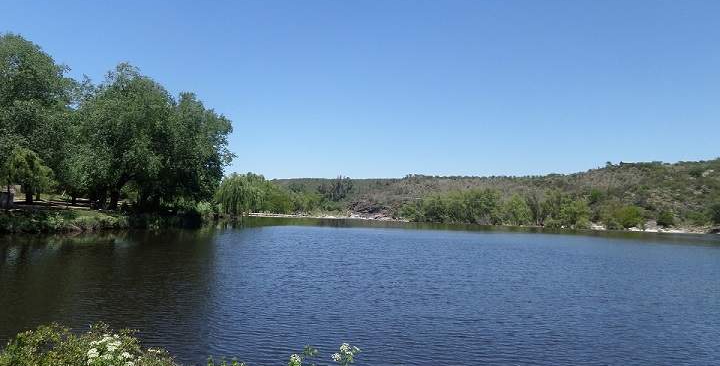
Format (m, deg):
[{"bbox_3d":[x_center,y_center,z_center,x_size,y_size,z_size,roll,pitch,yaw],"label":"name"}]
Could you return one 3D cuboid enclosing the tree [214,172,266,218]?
[{"bbox_3d":[-19.869,2.078,83.000,8.600,7.400,8.000,1,-2,-13],"label":"tree"}]

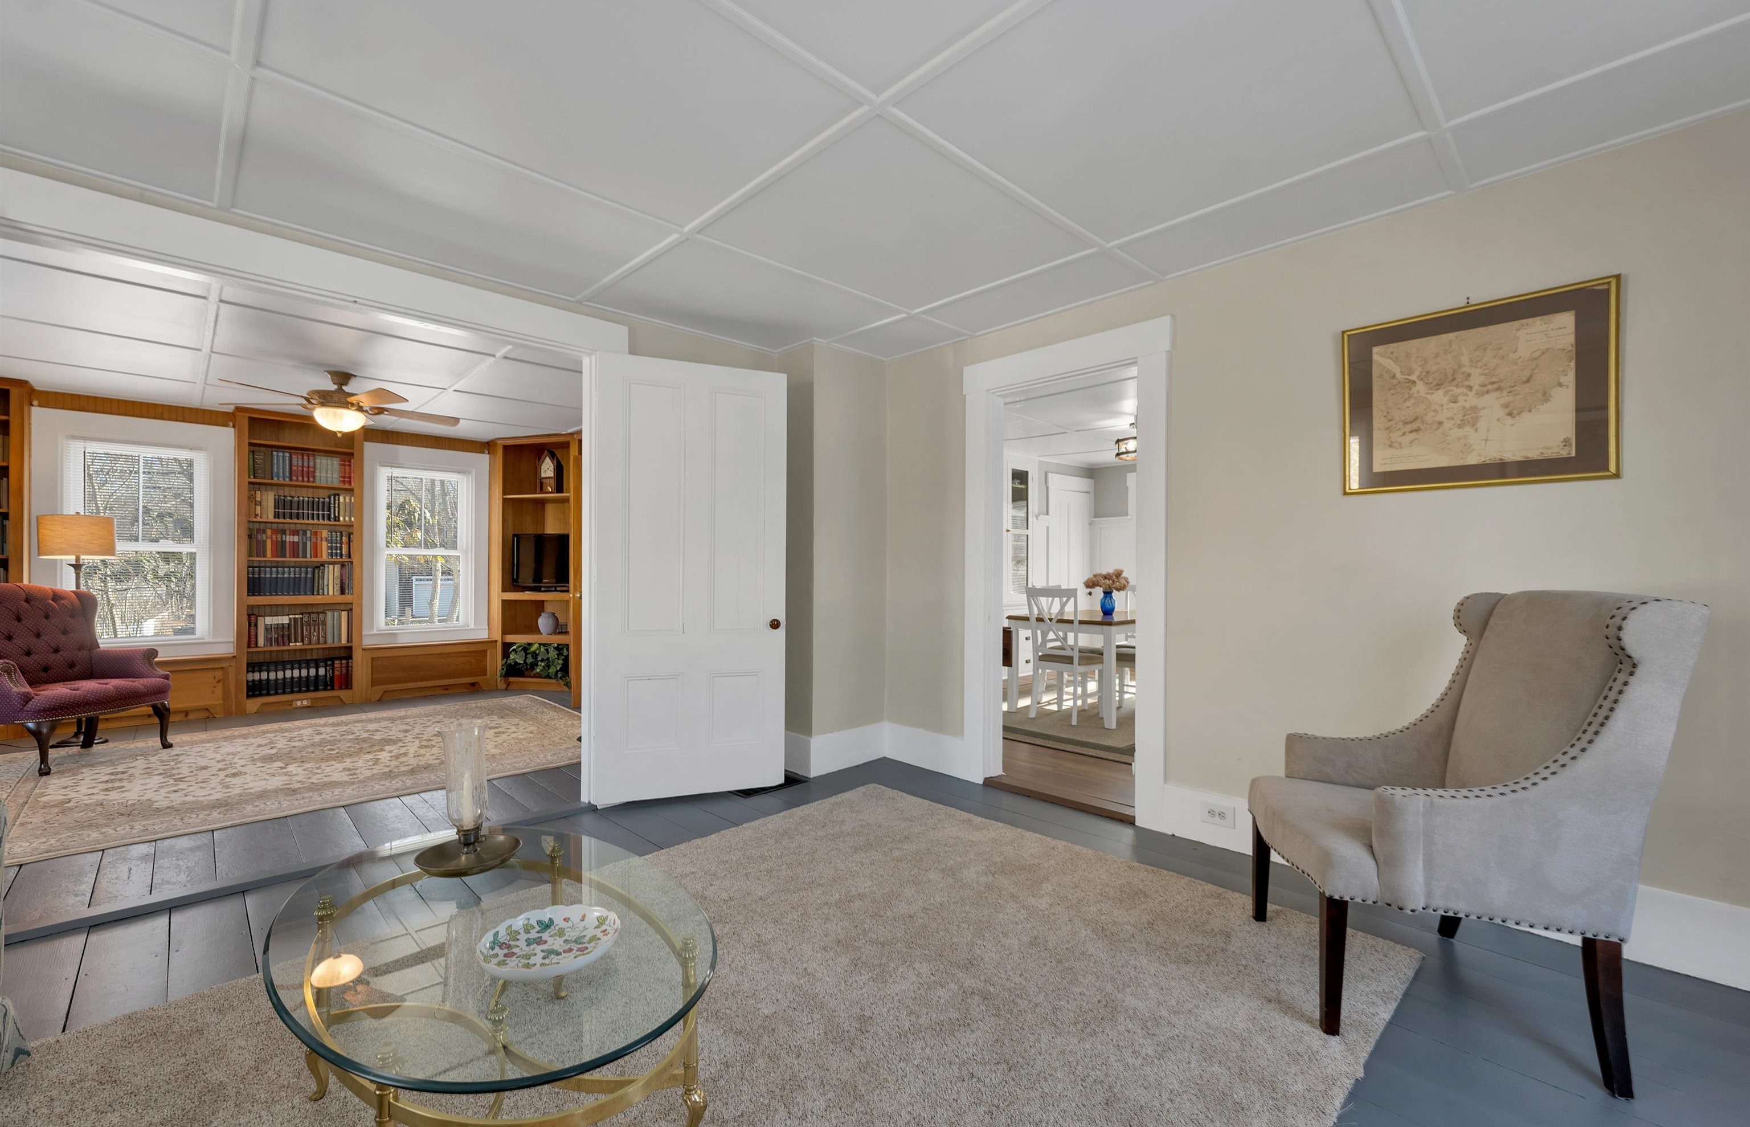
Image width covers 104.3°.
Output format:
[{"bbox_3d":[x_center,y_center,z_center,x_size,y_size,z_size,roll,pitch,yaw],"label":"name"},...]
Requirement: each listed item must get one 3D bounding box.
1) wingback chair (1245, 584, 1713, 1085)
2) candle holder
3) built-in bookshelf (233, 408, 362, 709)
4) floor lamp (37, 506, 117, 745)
[{"bbox_3d":[1.509,0.615,1.853,0.735,1.080,0.690,0,0,14],"label":"wingback chair"},{"bbox_3d":[-0.971,0.554,1.631,0.220,0.332,0.220,0,-1,45],"label":"candle holder"},{"bbox_3d":[-4.648,-0.012,5.512,0.280,2.335,0.785,0,-1,45],"label":"built-in bookshelf"},{"bbox_3d":[-5.106,0.412,4.366,0.340,1.473,0.340,0,-1,45],"label":"floor lamp"}]

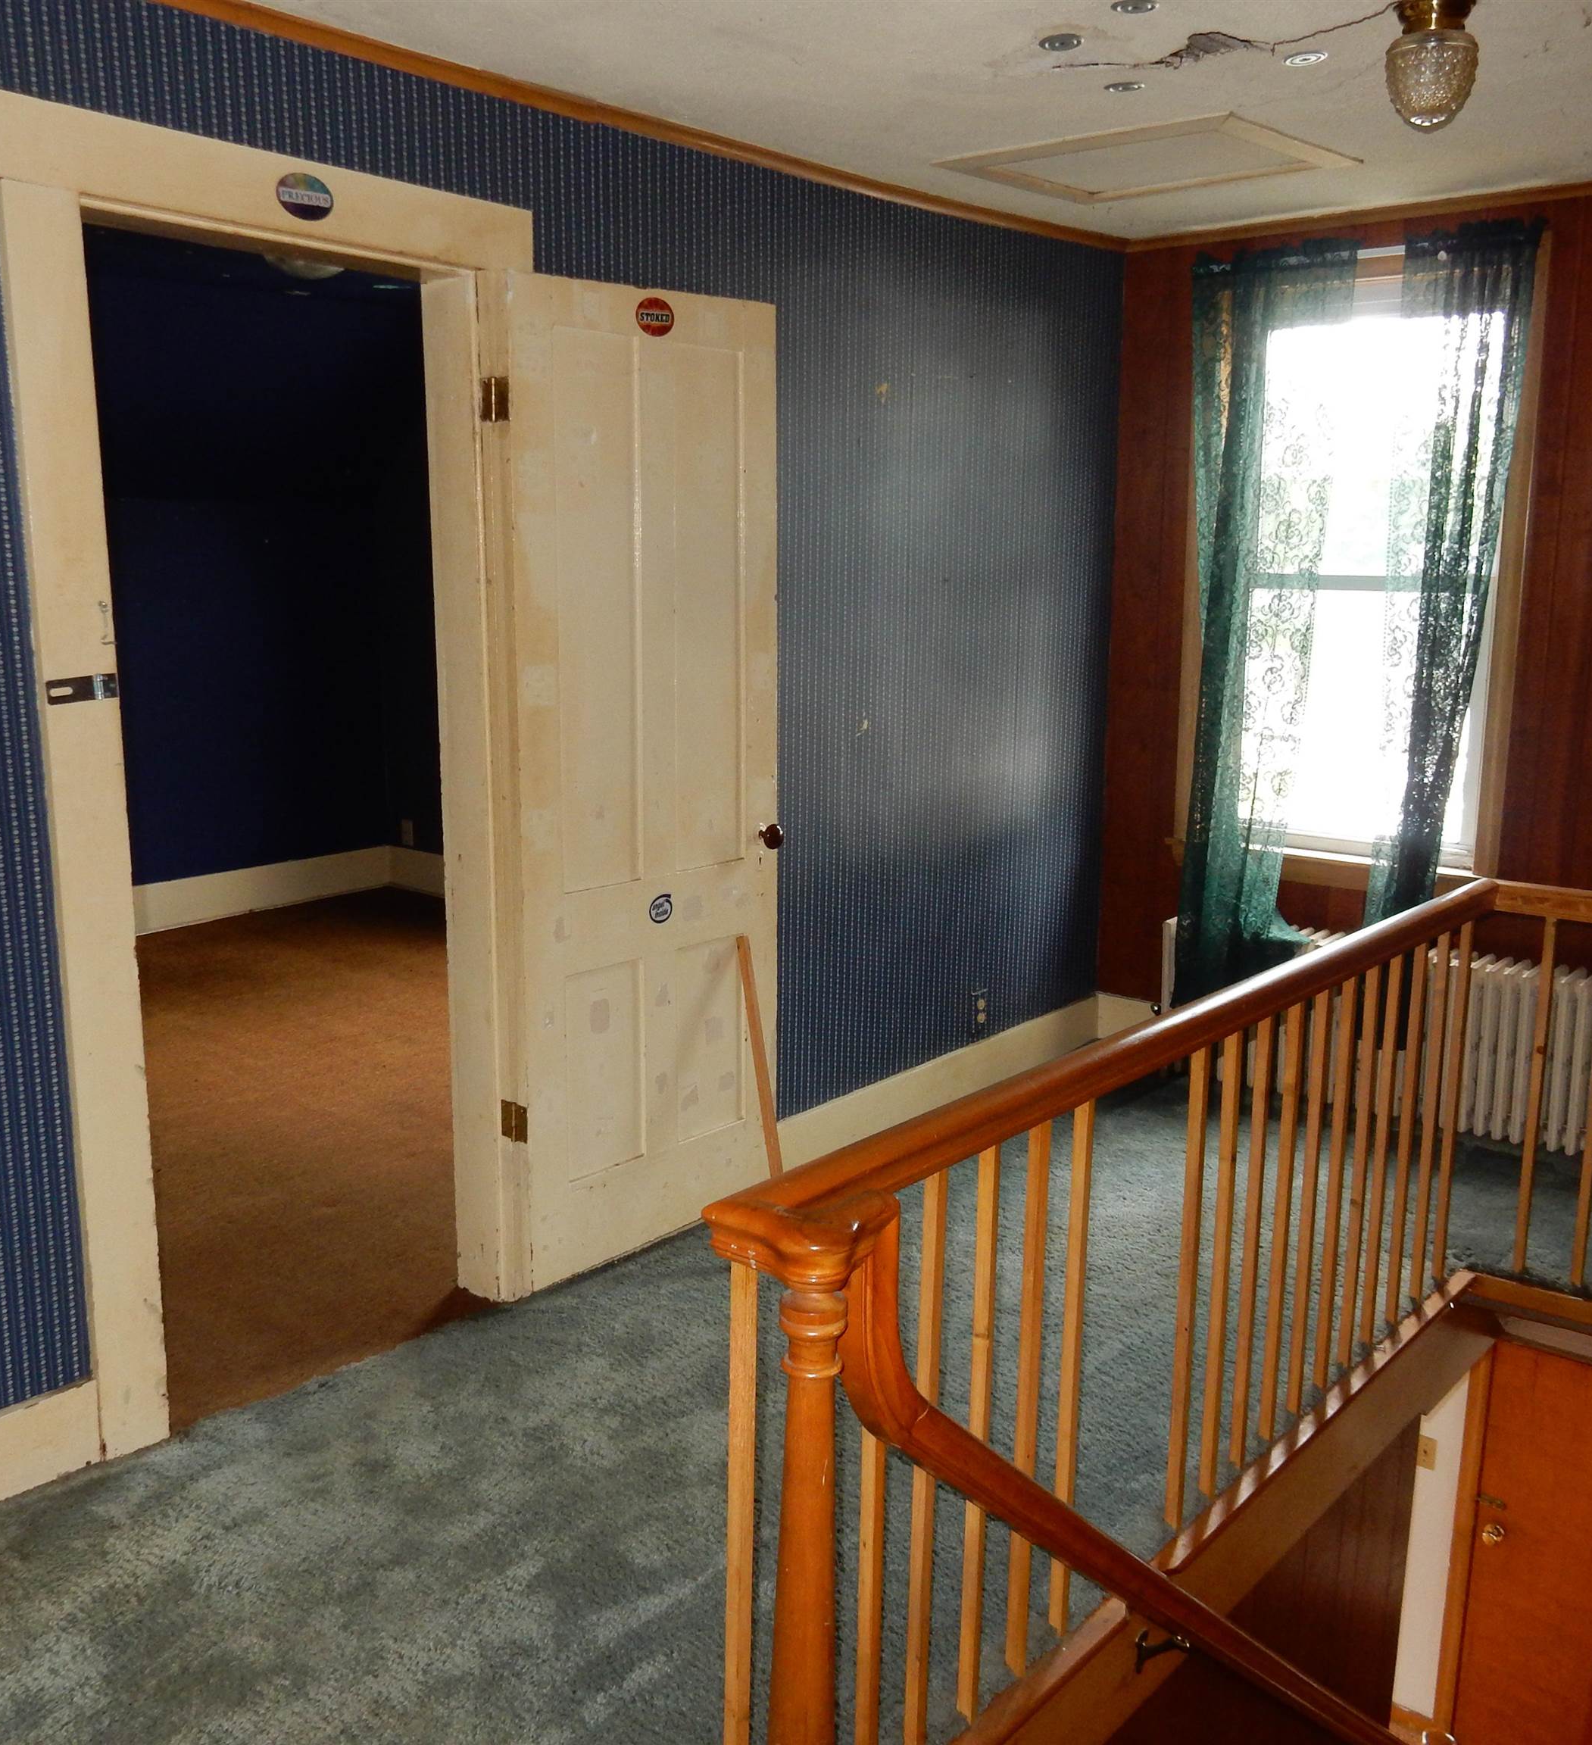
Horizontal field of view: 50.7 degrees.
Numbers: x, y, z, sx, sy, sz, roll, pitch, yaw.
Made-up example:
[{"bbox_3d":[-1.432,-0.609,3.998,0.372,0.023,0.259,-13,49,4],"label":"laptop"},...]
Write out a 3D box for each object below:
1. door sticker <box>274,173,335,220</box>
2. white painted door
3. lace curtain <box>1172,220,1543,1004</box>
[{"bbox_3d":[-0.815,-1.126,2.797,0.004,0.075,0.113,9,13,38],"label":"door sticker"},{"bbox_3d":[-0.302,-0.176,3.532,0.040,1.985,0.715,10,14,43],"label":"white painted door"},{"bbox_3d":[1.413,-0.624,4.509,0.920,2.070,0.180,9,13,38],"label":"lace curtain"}]

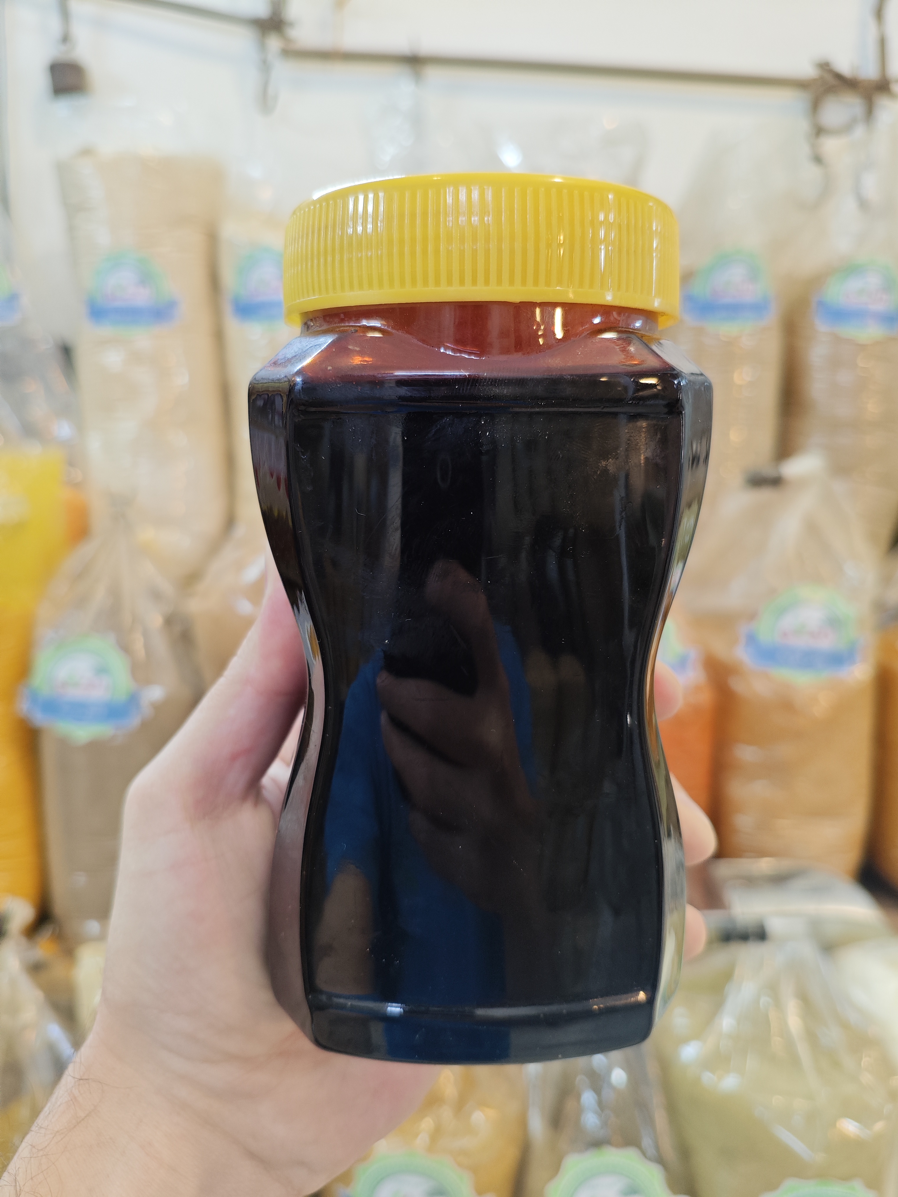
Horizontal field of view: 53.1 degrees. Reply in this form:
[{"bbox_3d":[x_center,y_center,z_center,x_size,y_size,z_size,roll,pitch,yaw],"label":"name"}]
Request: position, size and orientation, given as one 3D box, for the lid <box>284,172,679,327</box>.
[{"bbox_3d":[0.006,-0.065,0.179,0.077,0.021,0.077,0,11,0],"label":"lid"}]

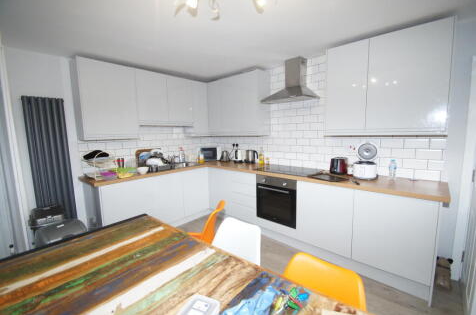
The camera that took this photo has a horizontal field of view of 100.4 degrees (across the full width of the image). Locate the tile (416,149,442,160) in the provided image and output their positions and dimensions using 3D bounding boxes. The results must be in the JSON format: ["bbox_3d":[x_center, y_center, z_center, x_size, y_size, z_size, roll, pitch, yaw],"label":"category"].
[{"bbox_3d":[1.927,-0.026,2.000,0.200,0.100,0.010,5,10,41],"label":"tile"}]

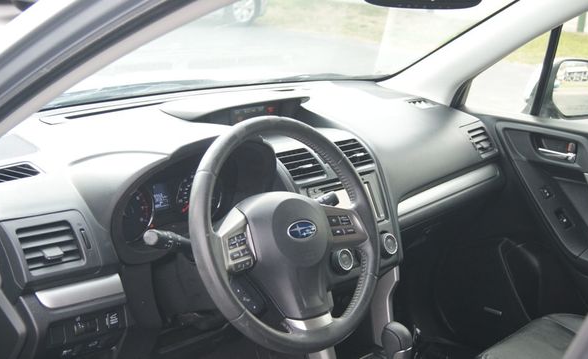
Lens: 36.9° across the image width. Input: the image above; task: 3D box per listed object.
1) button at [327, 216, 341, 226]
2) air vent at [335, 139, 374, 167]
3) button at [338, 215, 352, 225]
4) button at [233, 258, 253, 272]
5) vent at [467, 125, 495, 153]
[{"bbox_3d":[0.065,0.070,1.456,0.022,0.015,0.008,-6,-9,-32],"label":"button"},{"bbox_3d":[0.117,-0.050,1.874,0.088,0.070,0.025,-13,-24,-43],"label":"air vent"},{"bbox_3d":[0.085,0.068,1.468,0.022,0.015,0.008,-6,-9,-32],"label":"button"},{"bbox_3d":[-0.077,0.127,1.308,0.009,0.013,0.039,-20,-5,37],"label":"button"},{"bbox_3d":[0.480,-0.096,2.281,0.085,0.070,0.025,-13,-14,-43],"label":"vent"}]

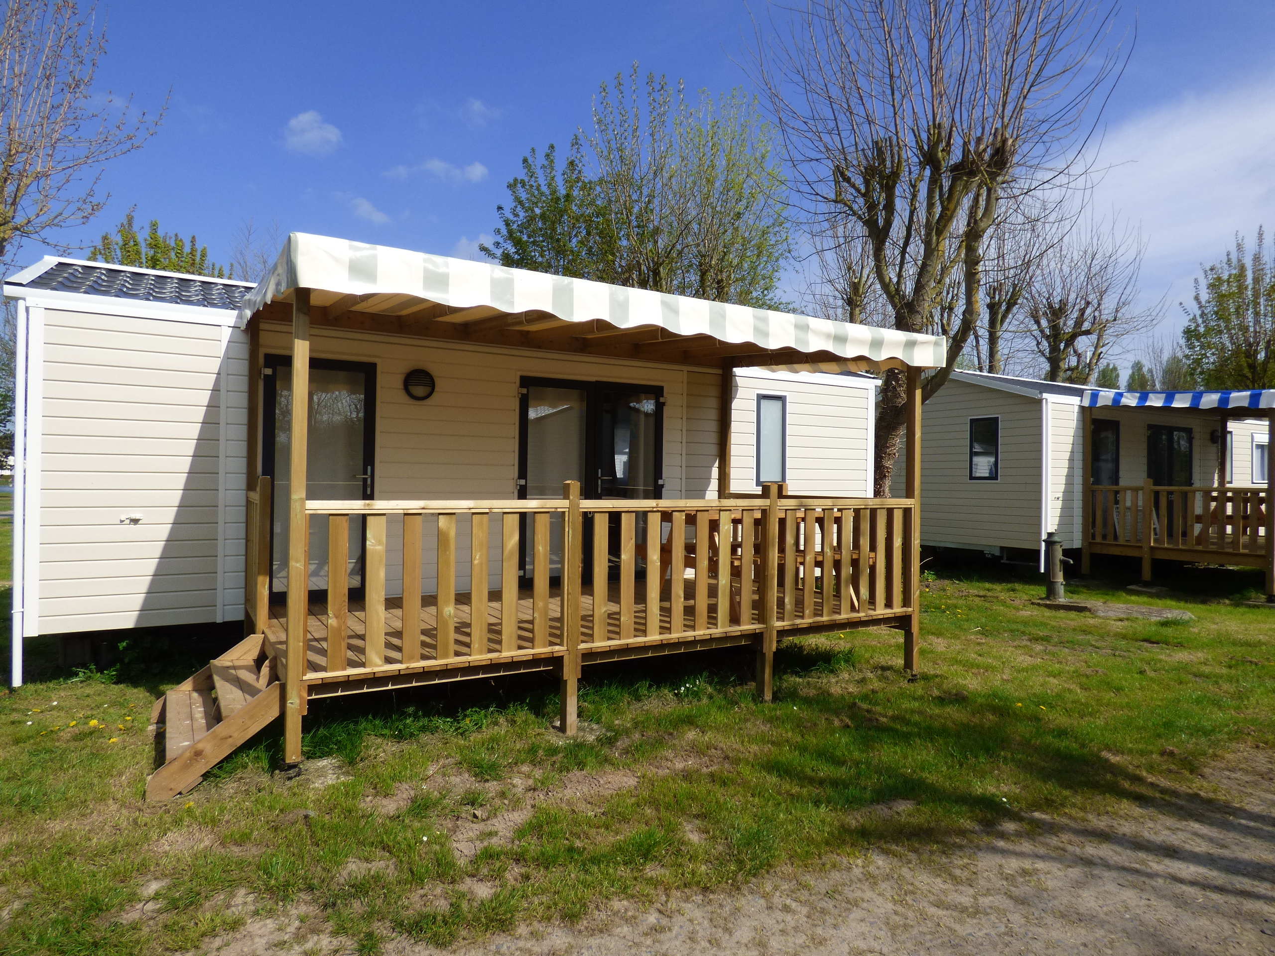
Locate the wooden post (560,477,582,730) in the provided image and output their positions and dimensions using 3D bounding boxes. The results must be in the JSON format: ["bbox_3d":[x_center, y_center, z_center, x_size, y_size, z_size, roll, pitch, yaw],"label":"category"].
[{"bbox_3d":[-0.407,0.783,4.475,0.070,1.523,0.070,1,-1,-30],"label":"wooden post"}]

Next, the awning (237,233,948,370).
[{"bbox_3d":[-0.273,-1.170,6.030,5.043,0.550,2.726,1,-1,-30],"label":"awning"}]

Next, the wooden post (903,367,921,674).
[{"bbox_3d":[2.270,0.304,6.057,0.070,2.522,0.070,1,-1,-30],"label":"wooden post"}]

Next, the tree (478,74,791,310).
[{"bbox_3d":[0.000,-4.000,17.000,6.900,10.900,6.600,1,-1,0],"label":"tree"}]

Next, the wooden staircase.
[{"bbox_3d":[-2.369,1.255,4.132,0.570,0.499,1.331,1,-1,-30],"label":"wooden staircase"}]

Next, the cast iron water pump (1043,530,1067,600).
[{"bbox_3d":[5.505,1.141,9.625,0.250,0.920,0.350,1,0,-34],"label":"cast iron water pump"}]

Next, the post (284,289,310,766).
[{"bbox_3d":[-1.713,0.191,3.708,0.070,2.438,0.070,1,-1,-30],"label":"post"}]

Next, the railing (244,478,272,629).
[{"bbox_3d":[-2.769,0.535,5.375,0.070,1.062,1.178,1,-1,-30],"label":"railing"}]

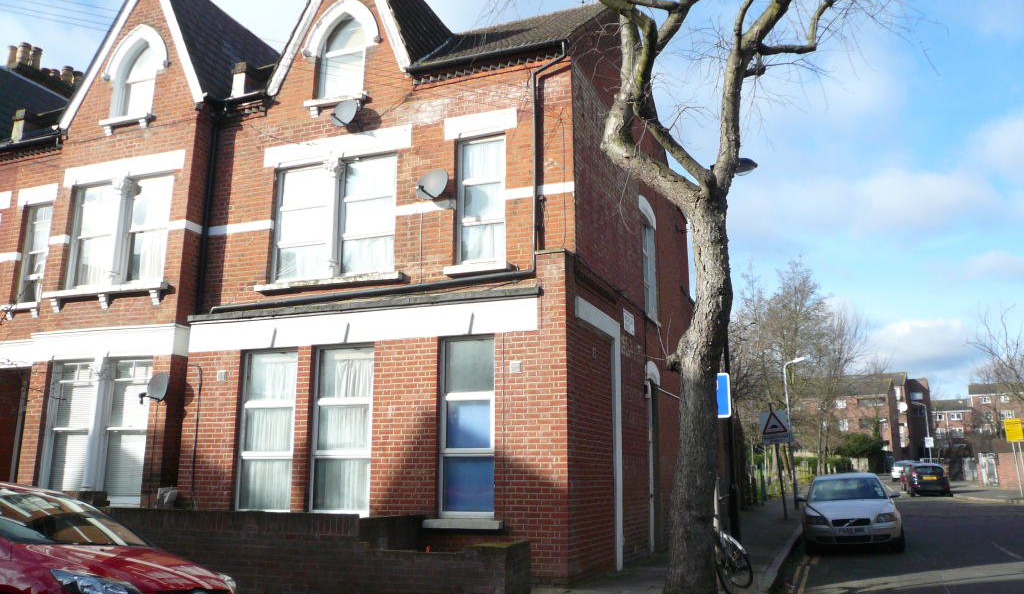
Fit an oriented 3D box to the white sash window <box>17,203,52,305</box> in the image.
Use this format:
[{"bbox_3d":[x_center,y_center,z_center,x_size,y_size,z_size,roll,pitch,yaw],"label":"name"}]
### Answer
[{"bbox_3d":[-8.383,-0.720,14.630,0.740,1.880,0.170,-5,-13,21],"label":"white sash window"}]

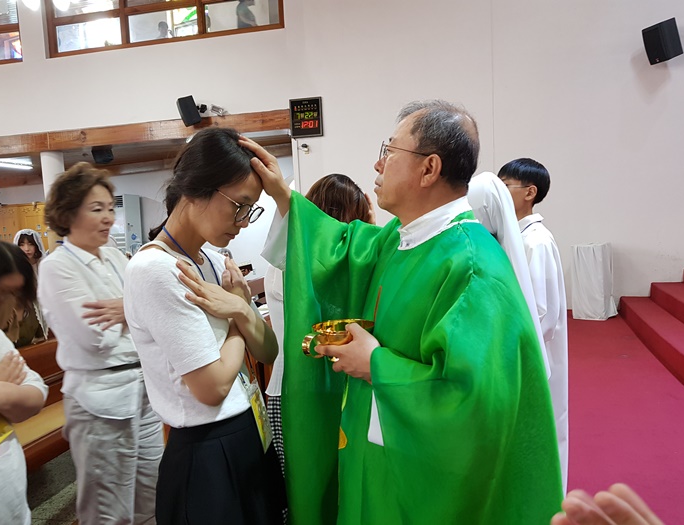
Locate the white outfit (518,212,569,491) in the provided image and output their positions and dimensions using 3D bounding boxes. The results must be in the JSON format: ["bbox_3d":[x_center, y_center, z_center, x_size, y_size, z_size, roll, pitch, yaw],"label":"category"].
[{"bbox_3d":[0.741,0.411,2.170,0.360,1.220,0.470,-2,6,12],"label":"white outfit"}]

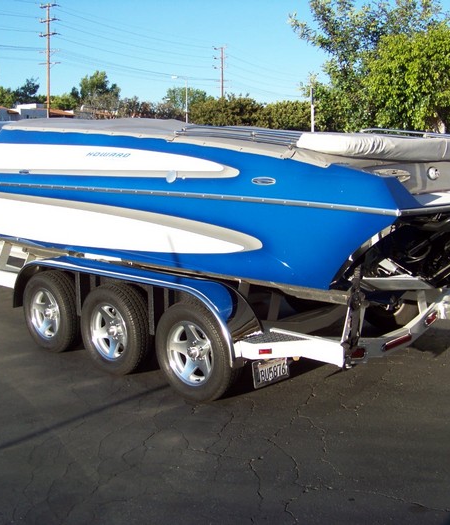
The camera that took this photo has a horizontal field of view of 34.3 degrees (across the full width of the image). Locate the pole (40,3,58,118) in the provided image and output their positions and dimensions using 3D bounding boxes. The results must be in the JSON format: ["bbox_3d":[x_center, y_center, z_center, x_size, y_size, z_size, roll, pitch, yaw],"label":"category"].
[{"bbox_3d":[-21.112,-21.724,88.693,2.700,18.849,0.400,4,10,26],"label":"pole"}]

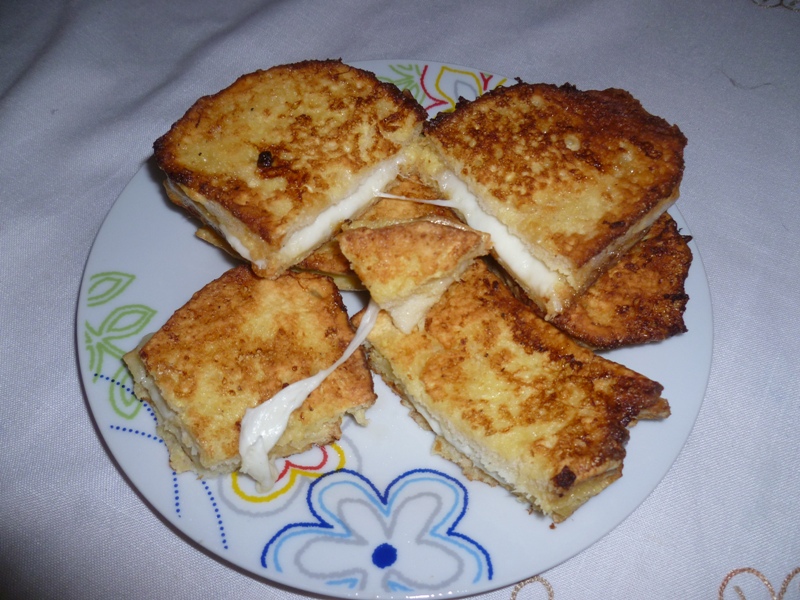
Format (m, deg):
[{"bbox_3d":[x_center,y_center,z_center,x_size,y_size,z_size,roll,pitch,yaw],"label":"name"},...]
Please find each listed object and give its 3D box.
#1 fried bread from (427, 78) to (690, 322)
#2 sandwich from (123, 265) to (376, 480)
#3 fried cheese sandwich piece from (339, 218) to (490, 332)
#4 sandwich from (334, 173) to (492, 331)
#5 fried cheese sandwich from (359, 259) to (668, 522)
[{"bbox_3d":[0.060,-0.047,0.249,0.082,0.029,0.081,-35,66,-21],"label":"fried bread"},{"bbox_3d":[-0.054,0.025,0.236,0.078,0.024,0.070,-23,62,-14],"label":"sandwich"},{"bbox_3d":[0.006,-0.009,0.224,0.050,0.021,0.035,-6,71,-5],"label":"fried cheese sandwich piece"},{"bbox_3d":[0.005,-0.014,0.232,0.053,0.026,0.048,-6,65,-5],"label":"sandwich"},{"bbox_3d":[0.039,0.029,0.234,0.102,0.025,0.063,34,64,18],"label":"fried cheese sandwich"}]

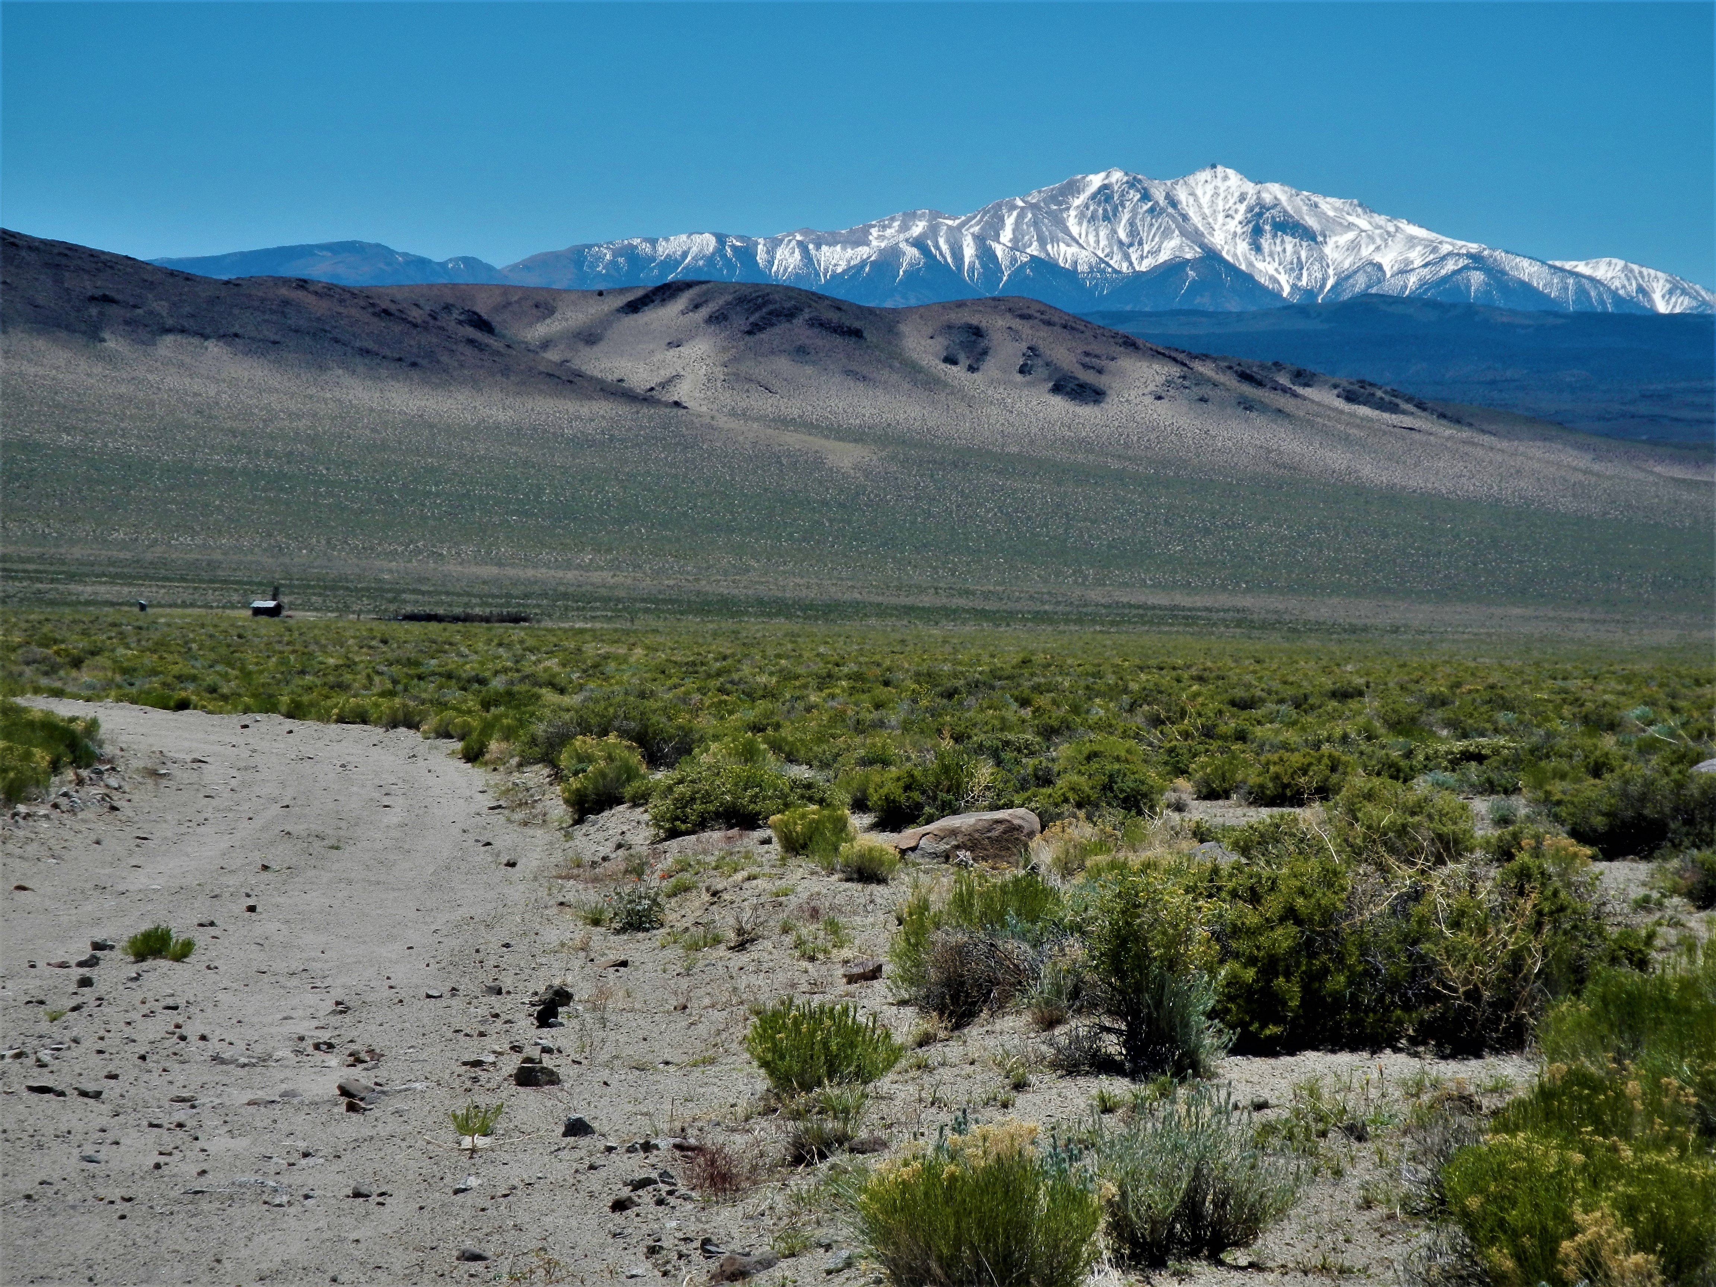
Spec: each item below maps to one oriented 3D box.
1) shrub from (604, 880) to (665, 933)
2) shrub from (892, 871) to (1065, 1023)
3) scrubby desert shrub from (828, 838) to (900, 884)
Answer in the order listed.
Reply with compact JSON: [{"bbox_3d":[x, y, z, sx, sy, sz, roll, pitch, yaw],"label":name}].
[{"bbox_3d":[-1.061,1.242,25.607,0.286,0.249,0.272,0,0,0],"label":"shrub"},{"bbox_3d":[0.440,1.114,19.826,0.639,0.546,0.639,0,0,0],"label":"shrub"},{"bbox_3d":[0.032,1.169,29.074,0.390,0.247,0.370,0,0,0],"label":"scrubby desert shrub"}]

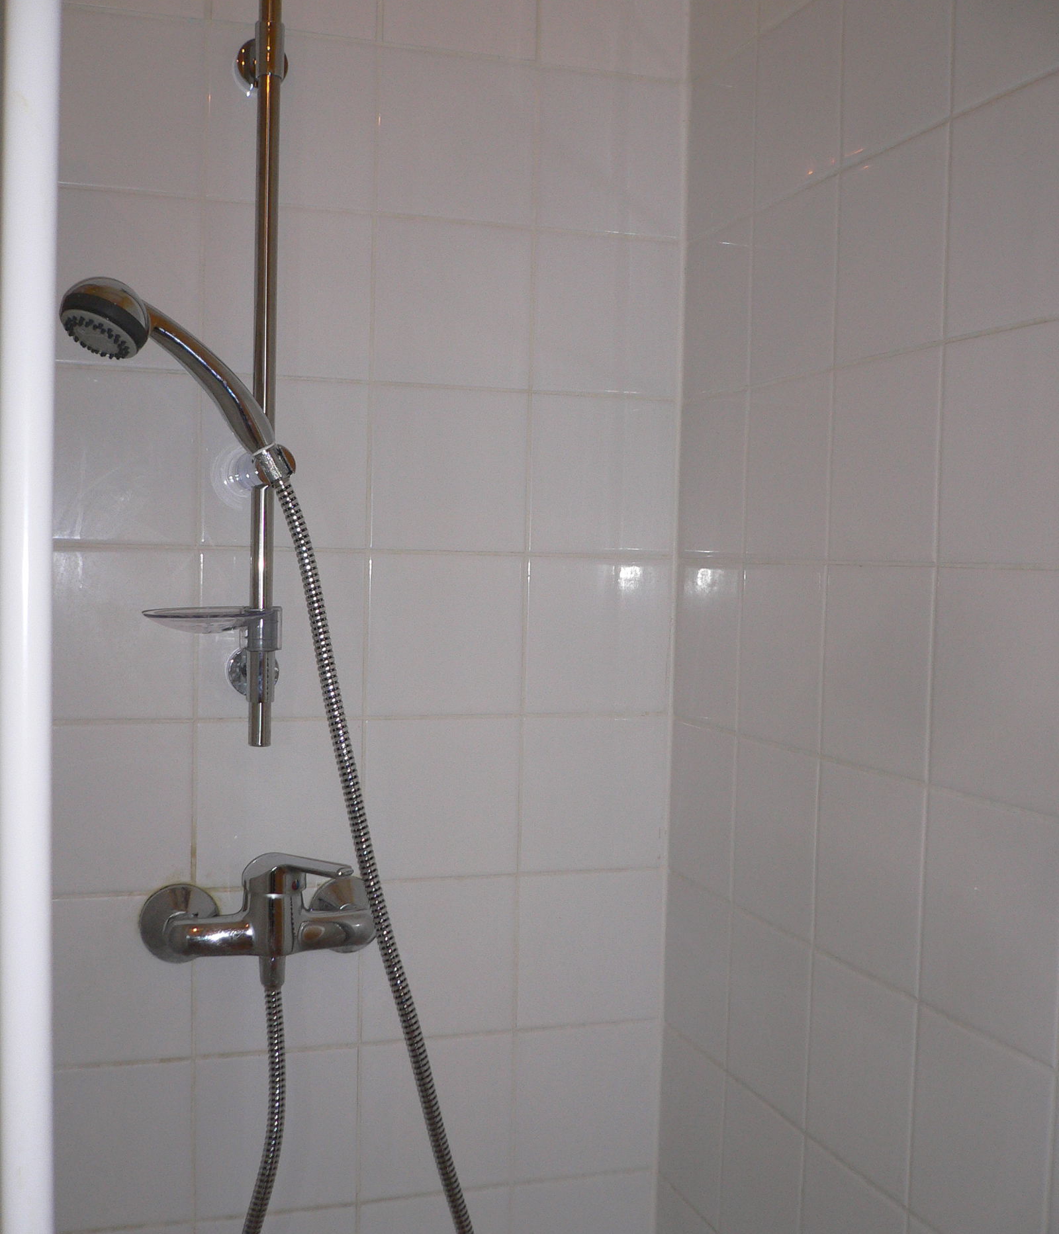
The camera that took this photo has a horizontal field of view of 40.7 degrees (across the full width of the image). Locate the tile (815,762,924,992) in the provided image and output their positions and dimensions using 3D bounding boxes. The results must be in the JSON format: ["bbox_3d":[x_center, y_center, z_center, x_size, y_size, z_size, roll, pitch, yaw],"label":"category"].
[{"bbox_3d":[0.256,0.188,1.062,0.010,0.150,0.143,1,3,-19],"label":"tile"}]

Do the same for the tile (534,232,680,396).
[{"bbox_3d":[0.073,-0.287,1.365,0.149,0.150,0.010,0,3,-17],"label":"tile"}]

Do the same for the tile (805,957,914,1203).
[{"bbox_3d":[0.248,0.335,1.055,0.010,0.148,0.141,1,3,-19],"label":"tile"}]

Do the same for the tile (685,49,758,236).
[{"bbox_3d":[0.178,-0.433,1.302,0.010,0.150,0.142,1,3,-19],"label":"tile"}]

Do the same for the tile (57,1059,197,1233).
[{"bbox_3d":[-0.369,0.460,1.238,0.148,0.148,0.010,1,3,-19],"label":"tile"}]

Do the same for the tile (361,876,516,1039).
[{"bbox_3d":[-0.086,0.320,1.344,0.149,0.150,0.010,1,3,-19],"label":"tile"}]

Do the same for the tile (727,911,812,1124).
[{"bbox_3d":[0.205,0.333,1.203,0.010,0.150,0.143,1,3,-19],"label":"tile"}]

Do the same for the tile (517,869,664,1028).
[{"bbox_3d":[0.057,0.318,1.377,0.147,0.148,0.010,1,3,-19],"label":"tile"}]

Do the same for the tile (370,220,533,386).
[{"bbox_3d":[-0.070,-0.285,1.302,0.148,0.148,0.010,1,3,-19],"label":"tile"}]

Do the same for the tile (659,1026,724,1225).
[{"bbox_3d":[0.156,0.478,1.342,0.010,0.150,0.142,1,3,-19],"label":"tile"}]

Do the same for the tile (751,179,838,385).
[{"bbox_3d":[0.221,-0.274,1.176,0.010,0.150,0.143,1,3,-19],"label":"tile"}]

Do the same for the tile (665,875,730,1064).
[{"bbox_3d":[0.159,0.326,1.336,0.010,0.150,0.142,1,3,-19],"label":"tile"}]

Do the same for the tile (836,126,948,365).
[{"bbox_3d":[0.263,-0.263,1.028,0.010,0.148,0.141,1,3,-19],"label":"tile"}]

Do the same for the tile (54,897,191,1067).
[{"bbox_3d":[-0.367,0.312,1.232,0.148,0.148,0.010,1,3,-19],"label":"tile"}]

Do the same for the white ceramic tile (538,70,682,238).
[{"bbox_3d":[0.077,-0.439,1.358,0.149,0.150,0.010,0,3,-17],"label":"white ceramic tile"}]

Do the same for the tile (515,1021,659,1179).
[{"bbox_3d":[0.055,0.475,1.403,0.149,0.150,0.010,0,3,-17],"label":"tile"}]

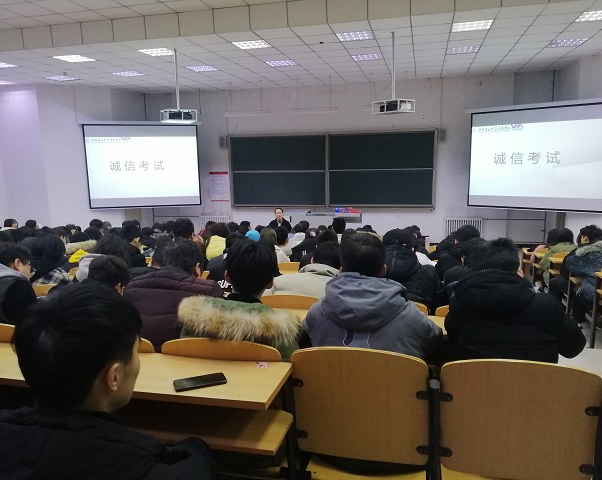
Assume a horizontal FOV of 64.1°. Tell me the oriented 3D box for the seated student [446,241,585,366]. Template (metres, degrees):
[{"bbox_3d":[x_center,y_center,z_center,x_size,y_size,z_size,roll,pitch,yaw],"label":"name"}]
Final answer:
[{"bbox_3d":[0.785,0.578,1.930,0.500,1.230,0.740,1,10,14],"label":"seated student"}]

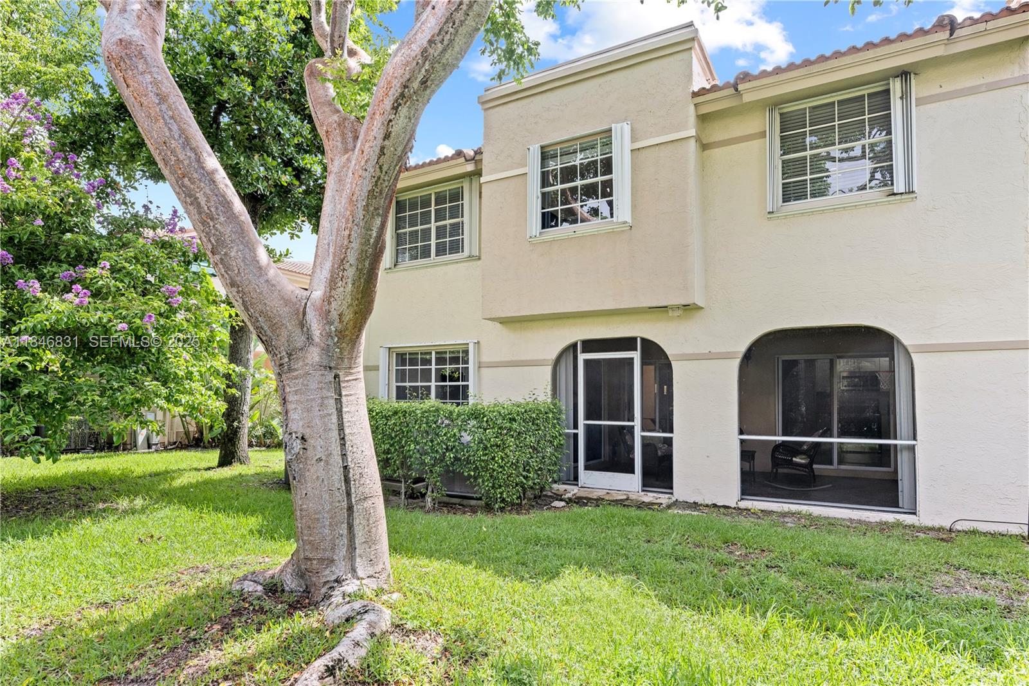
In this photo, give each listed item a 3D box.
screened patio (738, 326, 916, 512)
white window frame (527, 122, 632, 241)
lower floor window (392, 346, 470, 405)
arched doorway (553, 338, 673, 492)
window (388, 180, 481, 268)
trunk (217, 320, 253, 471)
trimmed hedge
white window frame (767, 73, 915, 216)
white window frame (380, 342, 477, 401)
[{"bbox_3d":[4.259,0.968,7.548,1.920,2.200,1.800,-2,-4,29],"label":"screened patio"},{"bbox_3d":[0.895,-2.302,7.917,1.630,1.510,0.160,-2,-3,30],"label":"white window frame"},{"bbox_3d":[-1.529,0.745,9.940,1.808,1.302,0.120,-2,-3,30],"label":"lower floor window"},{"bbox_3d":[1.474,1.047,8.228,1.888,2.256,0.200,-2,-3,30],"label":"arched doorway"},{"bbox_3d":[-1.582,-2.176,10.006,2.196,1.500,0.150,-2,-3,30],"label":"window"},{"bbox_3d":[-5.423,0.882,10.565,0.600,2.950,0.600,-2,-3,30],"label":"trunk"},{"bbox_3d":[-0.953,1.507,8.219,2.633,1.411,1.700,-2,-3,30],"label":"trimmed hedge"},{"bbox_3d":[4.006,-2.404,6.746,1.590,1.510,0.160,-2,-3,30],"label":"white window frame"},{"bbox_3d":[-1.642,0.749,9.914,2.295,1.451,0.150,-2,-3,30],"label":"white window frame"}]

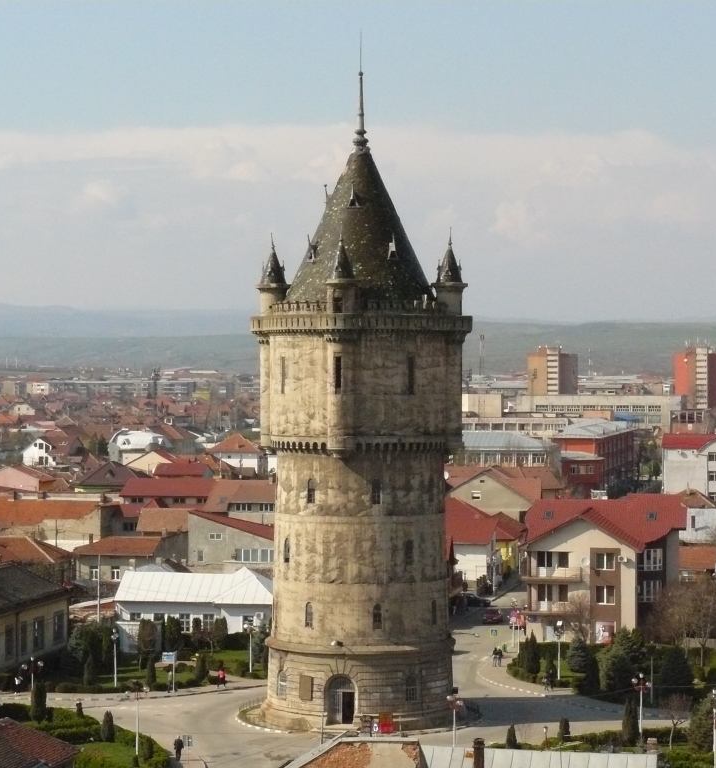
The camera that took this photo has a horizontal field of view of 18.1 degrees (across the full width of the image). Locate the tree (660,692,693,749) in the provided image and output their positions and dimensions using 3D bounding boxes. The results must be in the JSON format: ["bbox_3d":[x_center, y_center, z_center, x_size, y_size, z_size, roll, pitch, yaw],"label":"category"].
[{"bbox_3d":[21.370,22.707,150.847,2.200,3.700,2.100,0,1,0],"label":"tree"}]

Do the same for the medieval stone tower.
[{"bbox_3d":[0.227,0.923,170.019,16.600,47.600,16.600,0,1,0],"label":"medieval stone tower"}]

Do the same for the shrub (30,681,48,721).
[{"bbox_3d":[-23.187,23.291,163.667,1.200,3.000,1.200,0,1,0],"label":"shrub"}]

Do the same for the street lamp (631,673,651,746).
[{"bbox_3d":[19.436,22.340,154.127,1.350,5.100,1.200,0,1,0],"label":"street lamp"}]

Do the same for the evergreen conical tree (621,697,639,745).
[{"bbox_3d":[18.707,23.238,154.337,1.300,3.300,1.300,0,1,0],"label":"evergreen conical tree"}]

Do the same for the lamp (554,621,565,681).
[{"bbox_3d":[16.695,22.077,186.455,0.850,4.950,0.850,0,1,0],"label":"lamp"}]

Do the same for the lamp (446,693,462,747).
[{"bbox_3d":[6.353,22.335,148.000,1.100,4.500,1.000,0,1,0],"label":"lamp"}]

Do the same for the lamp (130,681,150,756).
[{"bbox_3d":[-14.683,22.358,150.050,1.350,5.150,1.200,0,1,0],"label":"lamp"}]

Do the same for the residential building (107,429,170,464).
[{"bbox_3d":[-52.257,16.029,530.231,13.000,9.800,11.000,0,1,-18],"label":"residential building"}]

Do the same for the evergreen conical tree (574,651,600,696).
[{"bbox_3d":[17.892,22.524,175.272,2.000,3.600,2.000,0,1,0],"label":"evergreen conical tree"}]

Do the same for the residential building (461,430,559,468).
[{"bbox_3d":[29.423,15.911,479.871,25.000,11.000,14.000,0,1,11],"label":"residential building"}]

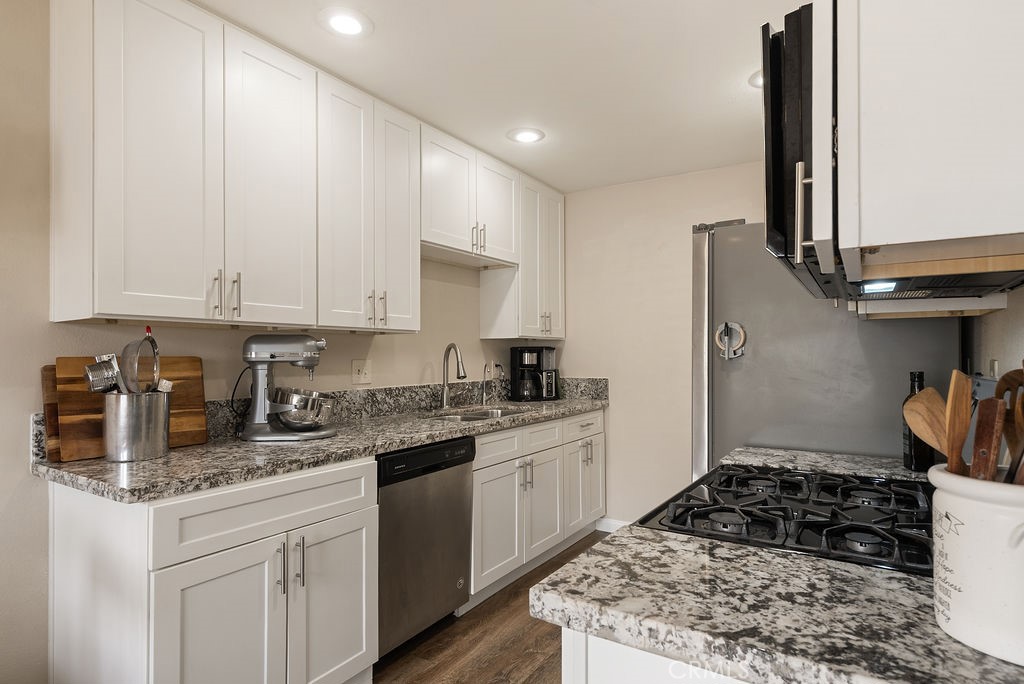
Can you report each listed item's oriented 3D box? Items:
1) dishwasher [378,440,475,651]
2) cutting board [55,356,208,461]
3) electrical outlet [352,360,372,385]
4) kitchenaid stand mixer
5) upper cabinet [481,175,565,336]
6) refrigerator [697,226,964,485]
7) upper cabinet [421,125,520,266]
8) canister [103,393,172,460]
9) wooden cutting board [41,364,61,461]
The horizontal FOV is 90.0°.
[{"bbox_3d":[-0.583,0.858,2.348,0.591,0.844,0.592,-2,-2,34],"label":"dishwasher"},{"bbox_3d":[-1.319,0.222,1.807,0.022,0.332,0.432,-14,-9,34],"label":"cutting board"},{"bbox_3d":[-0.788,0.159,2.692,0.008,0.126,0.126,-2,-2,34],"label":"electrical outlet"},{"bbox_3d":[-0.922,0.179,2.118,0.379,0.419,0.266,0,-2,-6],"label":"kitchenaid stand mixer"},{"bbox_3d":[0.089,-0.564,3.716,0.328,1.084,0.619,-2,-2,34],"label":"upper cabinet"},{"bbox_3d":[1.293,0.426,2.145,0.792,1.743,0.857,-2,-2,34],"label":"refrigerator"},{"bbox_3d":[-0.345,-0.810,3.092,0.328,0.618,0.905,-2,-2,34],"label":"upper cabinet"},{"bbox_3d":[-1.229,0.275,1.690,0.168,0.210,0.168,-2,-2,34],"label":"canister"},{"bbox_3d":[-1.449,0.245,1.868,0.021,0.327,0.390,-13,-9,35],"label":"wooden cutting board"}]

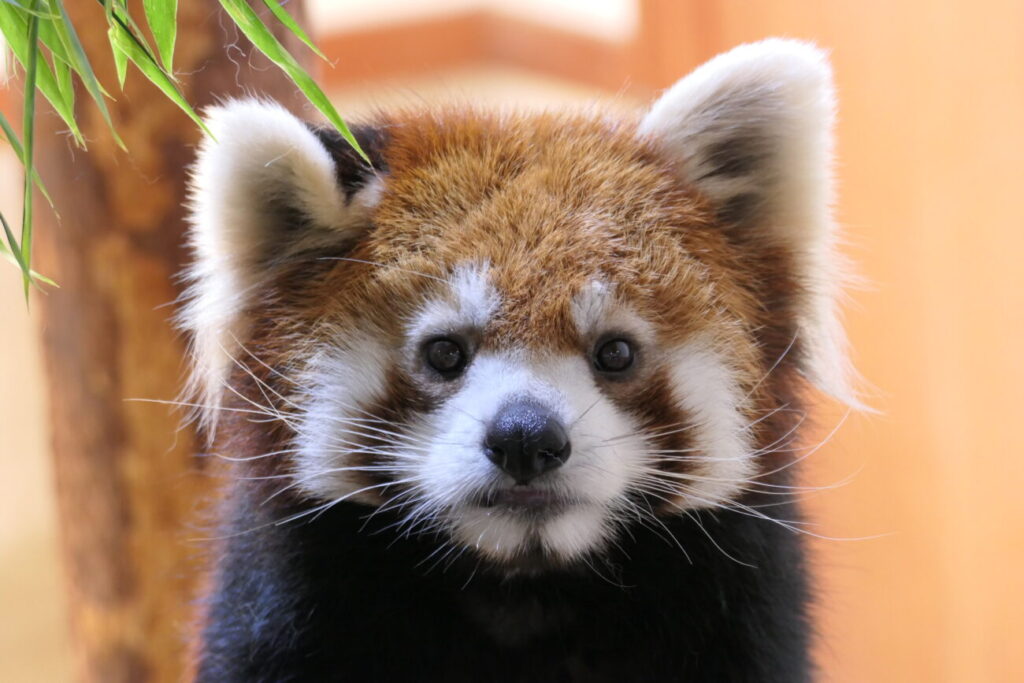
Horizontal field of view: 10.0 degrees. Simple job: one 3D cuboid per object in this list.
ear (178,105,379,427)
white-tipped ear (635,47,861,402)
[{"bbox_3d":[-0.068,-0.023,1.720,0.059,0.098,0.050,0,0,11],"label":"ear"},{"bbox_3d":[0.069,-0.035,1.720,0.064,0.107,0.050,0,0,-11],"label":"white-tipped ear"}]

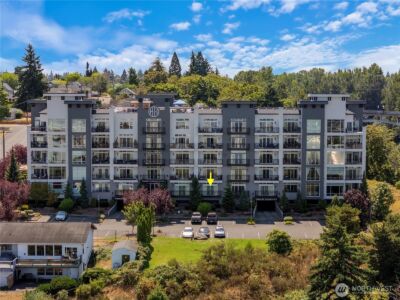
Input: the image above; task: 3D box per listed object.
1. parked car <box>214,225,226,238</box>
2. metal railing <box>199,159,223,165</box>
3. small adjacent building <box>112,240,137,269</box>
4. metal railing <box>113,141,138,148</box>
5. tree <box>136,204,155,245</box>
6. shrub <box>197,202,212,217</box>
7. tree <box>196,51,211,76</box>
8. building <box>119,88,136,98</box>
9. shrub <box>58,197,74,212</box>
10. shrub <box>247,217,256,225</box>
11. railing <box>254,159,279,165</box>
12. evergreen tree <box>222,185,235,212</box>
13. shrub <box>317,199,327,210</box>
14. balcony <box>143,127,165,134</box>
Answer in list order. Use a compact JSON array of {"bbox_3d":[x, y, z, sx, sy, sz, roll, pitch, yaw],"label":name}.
[{"bbox_3d":[3.385,13.375,134.395,1.820,1.600,4.600,0,5,2],"label":"parked car"},{"bbox_3d":[2.048,2.438,157.739,4.700,1.070,0.120,0,5,2],"label":"metal railing"},{"bbox_3d":[-11.156,15.681,120.000,3.500,3.100,4.200,0,5,0],"label":"small adjacent building"},{"bbox_3d":[-14.448,-0.879,157.929,4.850,1.070,0.120,0,5,2],"label":"metal railing"},{"bbox_3d":[-8.874,11.907,132.723,2.600,6.600,2.600,0,5,0],"label":"tree"},{"bbox_3d":[0.904,11.165,152.300,2.900,2.400,2.800,0,5,2],"label":"shrub"},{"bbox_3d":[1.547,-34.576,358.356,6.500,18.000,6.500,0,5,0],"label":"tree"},{"bbox_3d":[-25.305,-19.099,283.502,6.200,4.900,8.000,0,6,0],"label":"building"},{"bbox_3d":[-25.911,10.636,157.000,2.950,2.700,2.900,0,5,0],"label":"shrub"},{"bbox_3d":[9.464,13.095,149.345,1.600,1.160,1.500,0,6,0],"label":"shrub"},{"bbox_3d":[13.038,2.432,157.411,4.700,1.070,0.120,0,5,2],"label":"railing"},{"bbox_3d":[5.626,9.413,156.922,2.400,5.490,2.400,0,6,0],"label":"evergreen tree"},{"bbox_3d":[23.432,10.511,156.000,1.900,2.200,1.900,0,5,0],"label":"shrub"},{"bbox_3d":[-8.904,-3.833,159.000,4.450,1.150,0.600,0,5,0],"label":"balcony"}]

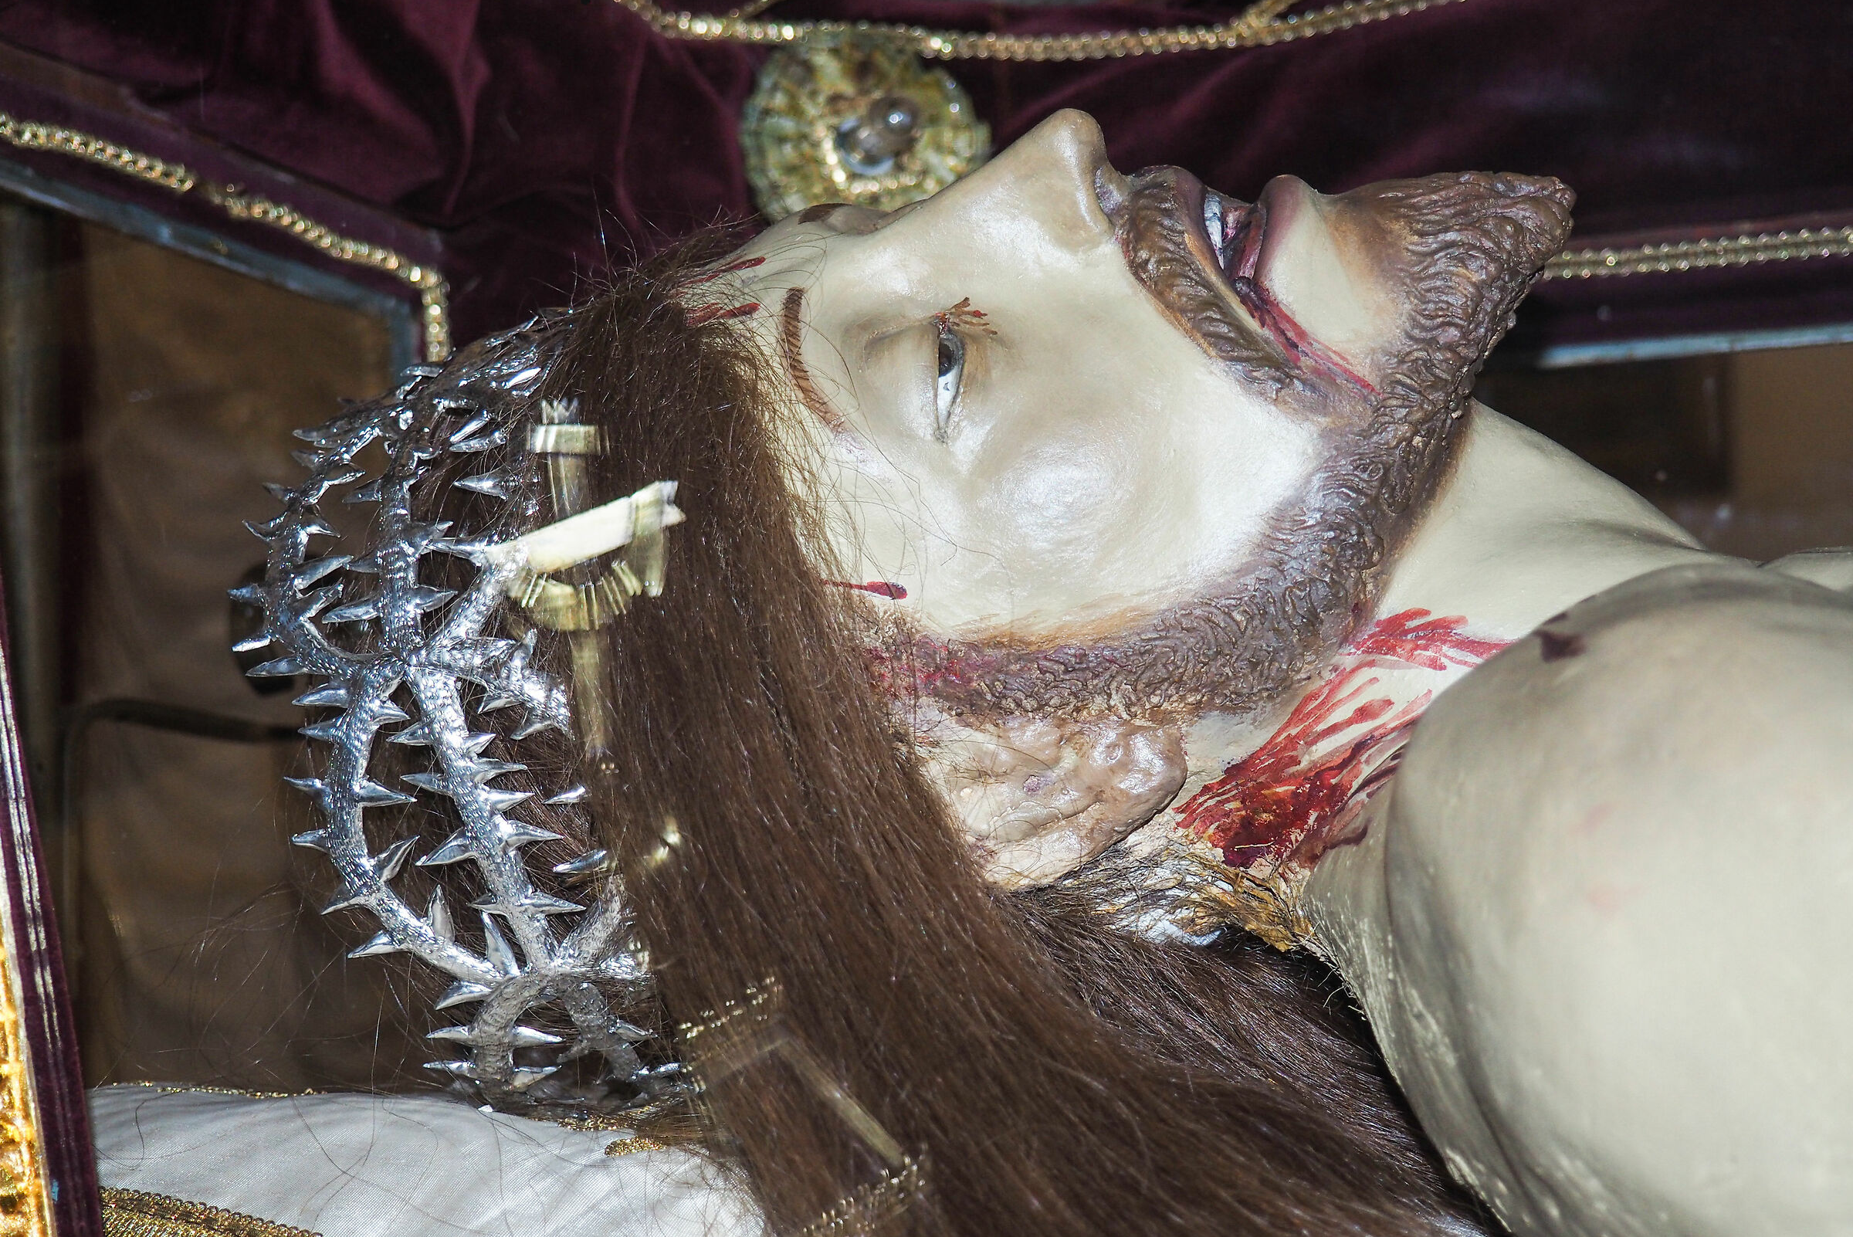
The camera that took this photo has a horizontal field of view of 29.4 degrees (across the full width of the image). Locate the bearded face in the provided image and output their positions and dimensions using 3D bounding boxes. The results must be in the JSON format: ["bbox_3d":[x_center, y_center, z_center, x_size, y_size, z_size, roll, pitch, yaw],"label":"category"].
[{"bbox_3d":[0.046,-0.045,0.784,0.187,0.140,0.155,-1,34,0],"label":"bearded face"}]

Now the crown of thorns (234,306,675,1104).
[{"bbox_3d":[-0.078,0.013,0.795,0.100,0.185,0.175,0,31,7],"label":"crown of thorns"}]

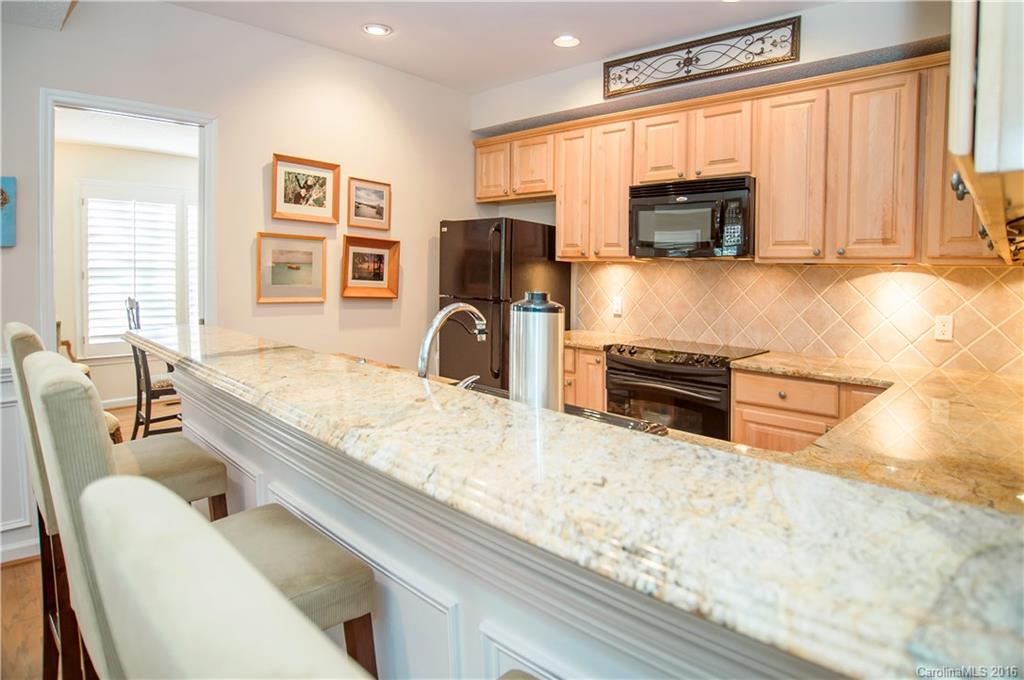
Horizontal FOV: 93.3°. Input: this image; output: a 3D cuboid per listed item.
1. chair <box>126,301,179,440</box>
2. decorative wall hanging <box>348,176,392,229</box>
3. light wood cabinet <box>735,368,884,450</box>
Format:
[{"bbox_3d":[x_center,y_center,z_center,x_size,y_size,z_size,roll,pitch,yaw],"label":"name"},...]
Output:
[{"bbox_3d":[-2.960,0.240,4.150,0.520,1.100,0.470,-2,5,-44],"label":"chair"},{"bbox_3d":[-1.059,-1.020,3.635,0.338,0.351,0.030,-2,5,-42],"label":"decorative wall hanging"},{"bbox_3d":[1.750,0.620,2.770,0.700,0.870,0.620,5,5,39],"label":"light wood cabinet"}]

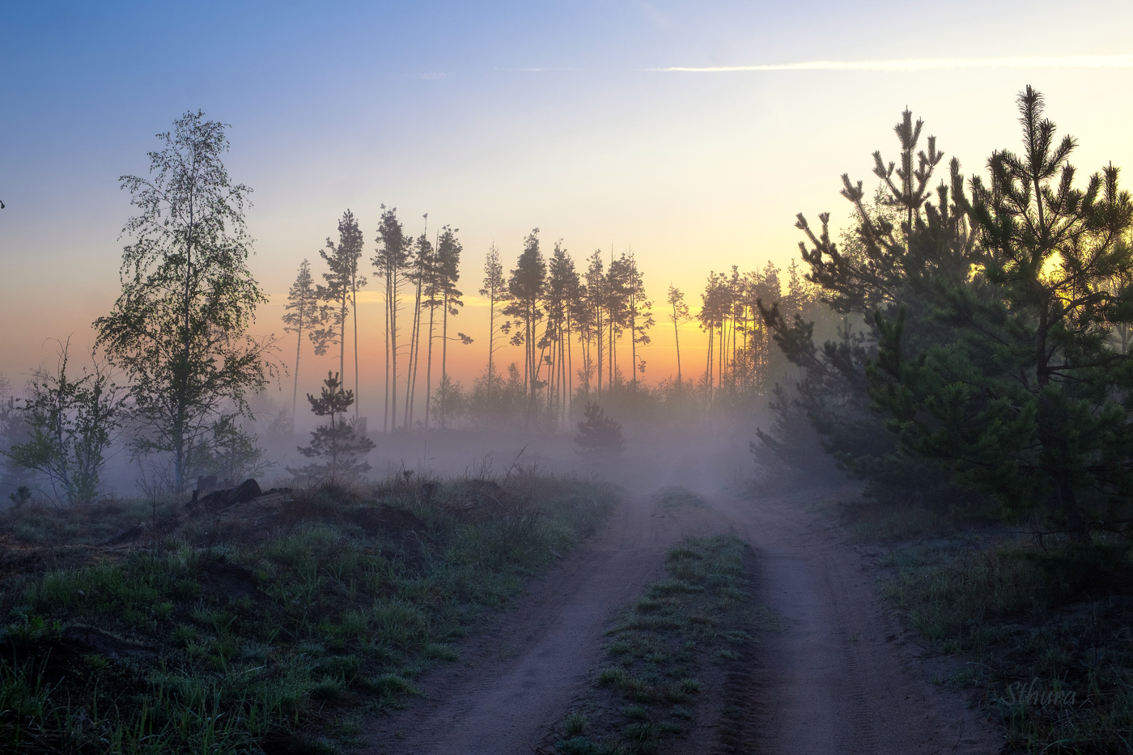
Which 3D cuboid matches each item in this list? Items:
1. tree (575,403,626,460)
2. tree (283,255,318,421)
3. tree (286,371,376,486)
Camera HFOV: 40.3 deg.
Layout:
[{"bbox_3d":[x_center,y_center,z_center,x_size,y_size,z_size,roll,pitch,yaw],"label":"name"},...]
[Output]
[{"bbox_3d":[0.906,1.506,41.000,1.370,1.740,1.320,0,-1,0],"label":"tree"},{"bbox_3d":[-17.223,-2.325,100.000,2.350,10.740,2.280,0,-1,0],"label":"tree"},{"bbox_3d":[-4.268,0.940,28.000,1.580,2.110,1.530,0,-1,0],"label":"tree"}]

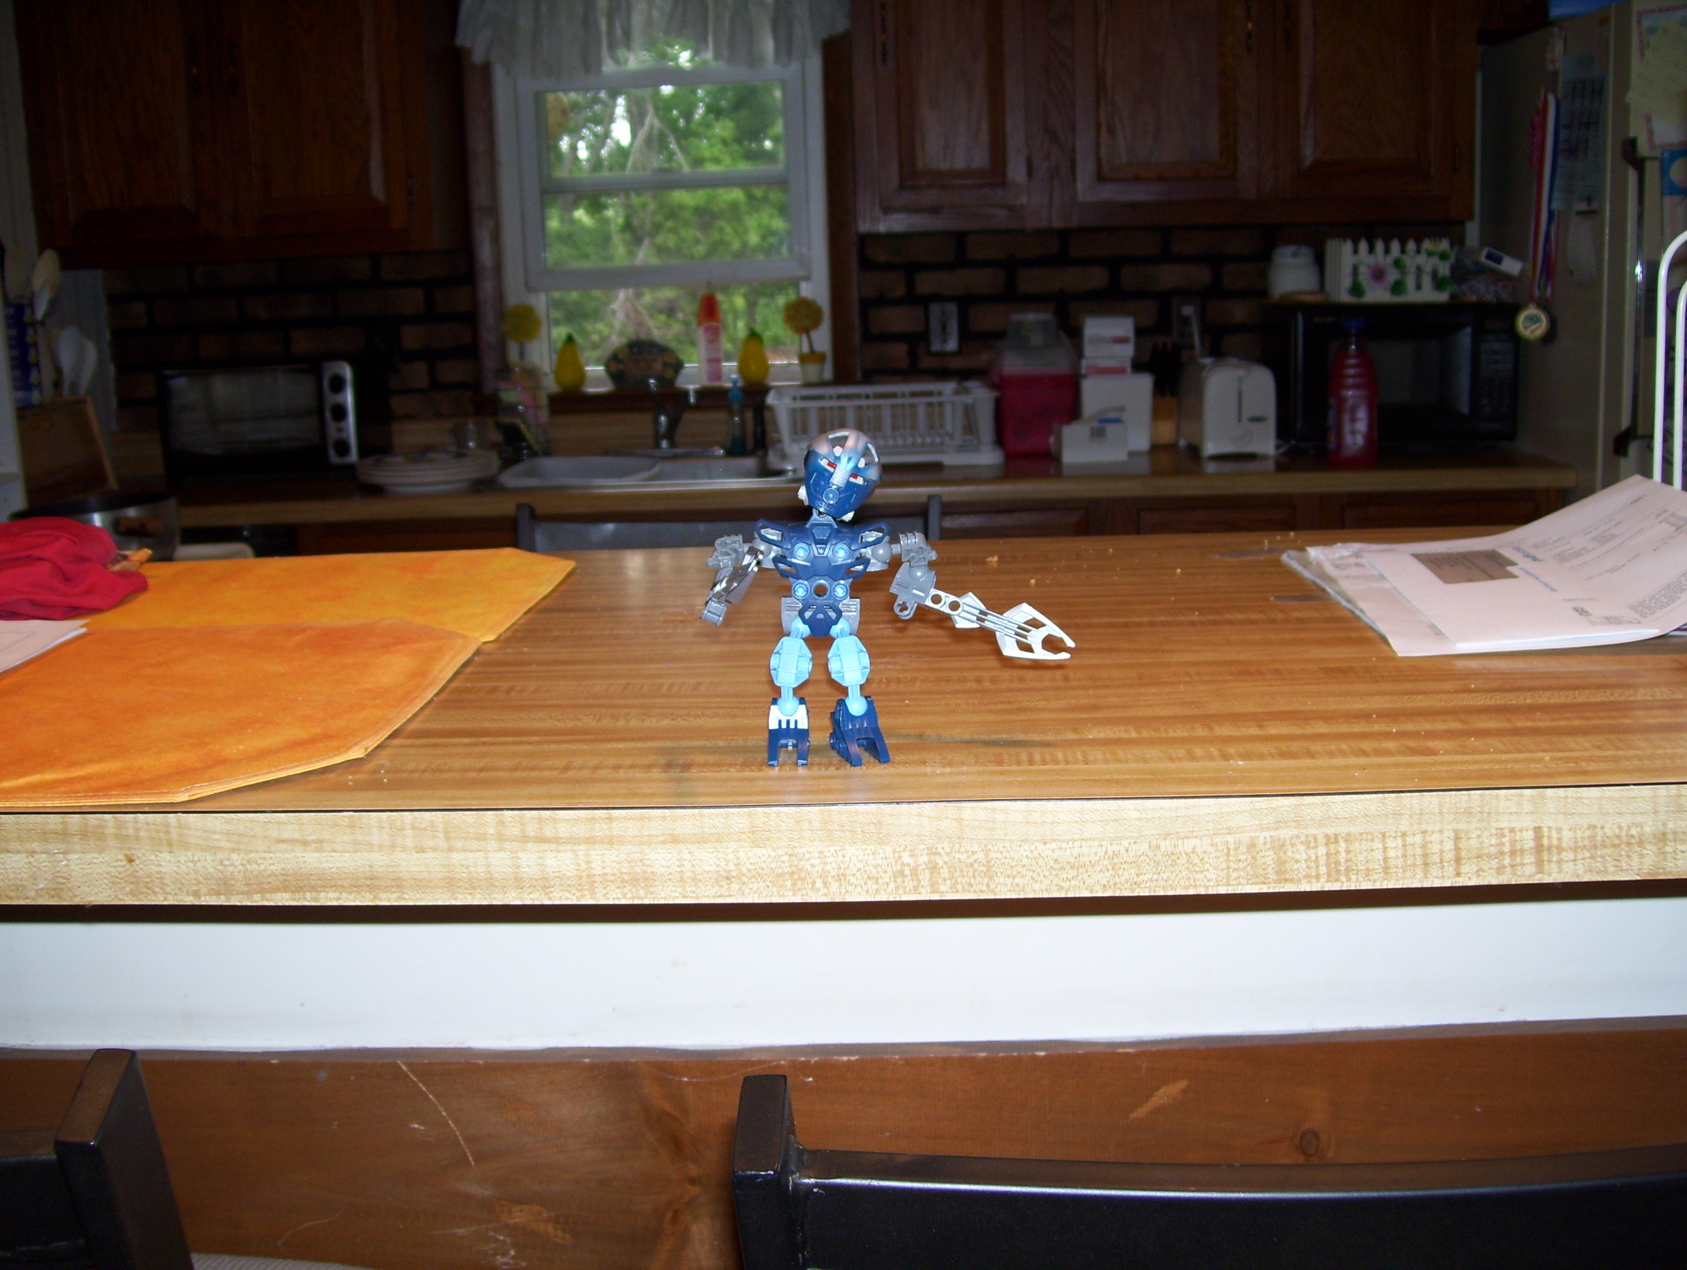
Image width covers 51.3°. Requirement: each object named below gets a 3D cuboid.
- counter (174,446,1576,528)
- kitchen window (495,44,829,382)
[{"bbox_3d":[-0.063,-0.317,3.510,2.778,0.042,0.635,-1,12,3],"label":"counter"},{"bbox_3d":[-0.402,-0.963,3.848,0.745,0.870,0.100,-2,12,1],"label":"kitchen window"}]

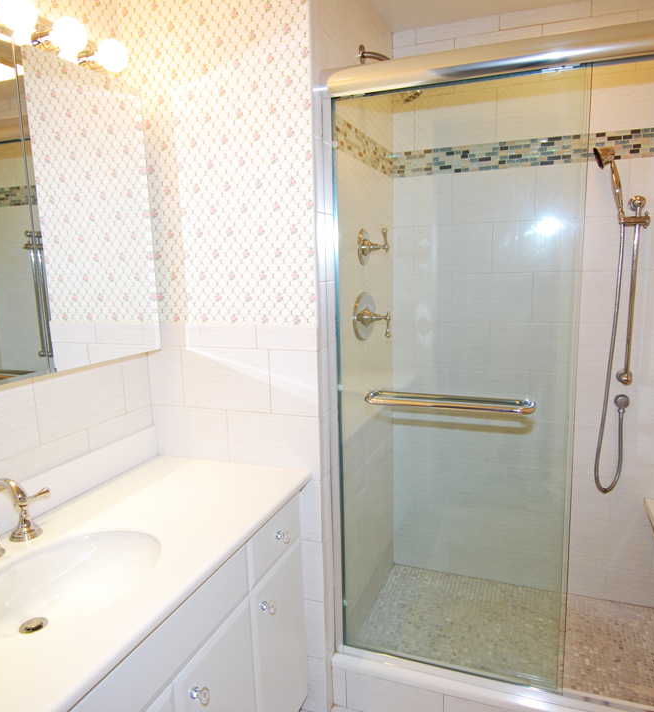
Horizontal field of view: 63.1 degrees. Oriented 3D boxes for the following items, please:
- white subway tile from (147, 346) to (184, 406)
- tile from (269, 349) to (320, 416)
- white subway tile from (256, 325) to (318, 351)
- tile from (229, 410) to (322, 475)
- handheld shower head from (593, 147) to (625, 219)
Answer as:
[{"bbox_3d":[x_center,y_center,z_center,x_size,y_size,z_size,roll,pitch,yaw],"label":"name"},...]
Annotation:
[{"bbox_3d":[-0.535,0.068,1.782,0.129,0.198,0.010,2,9,20],"label":"white subway tile"},{"bbox_3d":[-0.099,0.082,1.621,0.154,0.198,0.010,2,9,20],"label":"tile"},{"bbox_3d":[-0.122,-0.054,1.608,0.196,0.070,0.010,2,9,20],"label":"white subway tile"},{"bbox_3d":[-0.169,0.277,1.679,0.315,0.196,0.010,2,9,20],"label":"tile"},{"bbox_3d":[1.032,-0.628,1.936,0.072,0.273,0.080,-11,5,17],"label":"handheld shower head"}]

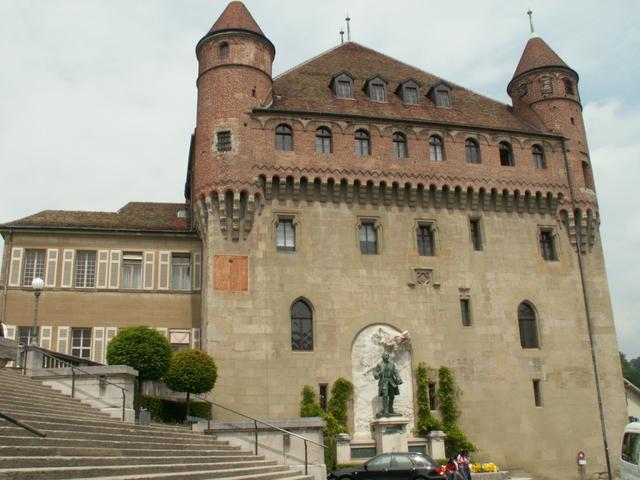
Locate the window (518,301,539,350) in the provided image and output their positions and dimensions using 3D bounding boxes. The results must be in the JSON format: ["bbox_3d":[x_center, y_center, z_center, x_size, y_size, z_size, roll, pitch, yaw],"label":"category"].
[{"bbox_3d":[10.243,4.229,31.973,0.974,2.346,0.250,2,-19,-13],"label":"window"}]

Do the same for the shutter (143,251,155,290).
[{"bbox_3d":[-9.158,1.621,34.693,0.554,2.072,0.060,2,-16,-14],"label":"shutter"}]

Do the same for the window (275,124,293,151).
[{"bbox_3d":[-1.756,-4.969,31.600,0.831,1.459,0.250,2,-19,-13],"label":"window"}]

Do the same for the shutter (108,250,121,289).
[{"bbox_3d":[-10.591,1.512,33.433,0.550,2.066,0.060,2,-19,-12],"label":"shutter"}]

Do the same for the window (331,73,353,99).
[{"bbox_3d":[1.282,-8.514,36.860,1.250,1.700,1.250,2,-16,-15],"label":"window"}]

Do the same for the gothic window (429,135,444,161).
[{"bbox_3d":[6.004,-4.720,33.413,0.807,1.498,0.250,2,-19,-13],"label":"gothic window"}]

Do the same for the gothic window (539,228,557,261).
[{"bbox_3d":[12.617,0.325,35.893,1.083,1.729,0.300,2,-16,-15],"label":"gothic window"}]

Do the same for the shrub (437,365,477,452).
[{"bbox_3d":[6.649,8.443,32.179,1.705,4.179,0.800,2,-16,-14],"label":"shrub"}]

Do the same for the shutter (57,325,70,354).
[{"bbox_3d":[-12.560,5.233,31.706,0.550,2.050,0.060,2,-19,-12],"label":"shutter"}]

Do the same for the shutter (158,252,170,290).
[{"bbox_3d":[-8.173,1.571,33.948,0.550,2.110,0.060,2,-19,-12],"label":"shutter"}]

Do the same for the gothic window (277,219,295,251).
[{"bbox_3d":[-1.745,-0.249,32.996,0.967,1.831,0.300,2,-16,-16],"label":"gothic window"}]

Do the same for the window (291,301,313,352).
[{"bbox_3d":[-0.887,4.174,31.982,1.125,2.599,0.300,2,-16,-16],"label":"window"}]

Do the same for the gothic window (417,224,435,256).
[{"bbox_3d":[5.740,-0.021,35.113,1.009,1.893,0.300,2,-16,-16],"label":"gothic window"}]

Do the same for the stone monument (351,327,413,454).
[{"bbox_3d":[3.253,7.677,31.378,3.315,7.552,1.600,2,-16,-16],"label":"stone monument"}]

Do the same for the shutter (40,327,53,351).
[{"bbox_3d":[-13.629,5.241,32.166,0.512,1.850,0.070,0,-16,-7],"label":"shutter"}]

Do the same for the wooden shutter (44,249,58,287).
[{"bbox_3d":[-13.600,1.405,32.803,0.550,2.022,0.060,2,-19,-12],"label":"wooden shutter"}]

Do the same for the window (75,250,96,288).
[{"bbox_3d":[-12.298,1.536,34.002,0.995,2.072,0.150,2,-16,-14],"label":"window"}]

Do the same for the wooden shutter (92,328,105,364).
[{"bbox_3d":[-10.952,5.335,32.027,0.550,2.050,0.060,2,-19,-12],"label":"wooden shutter"}]

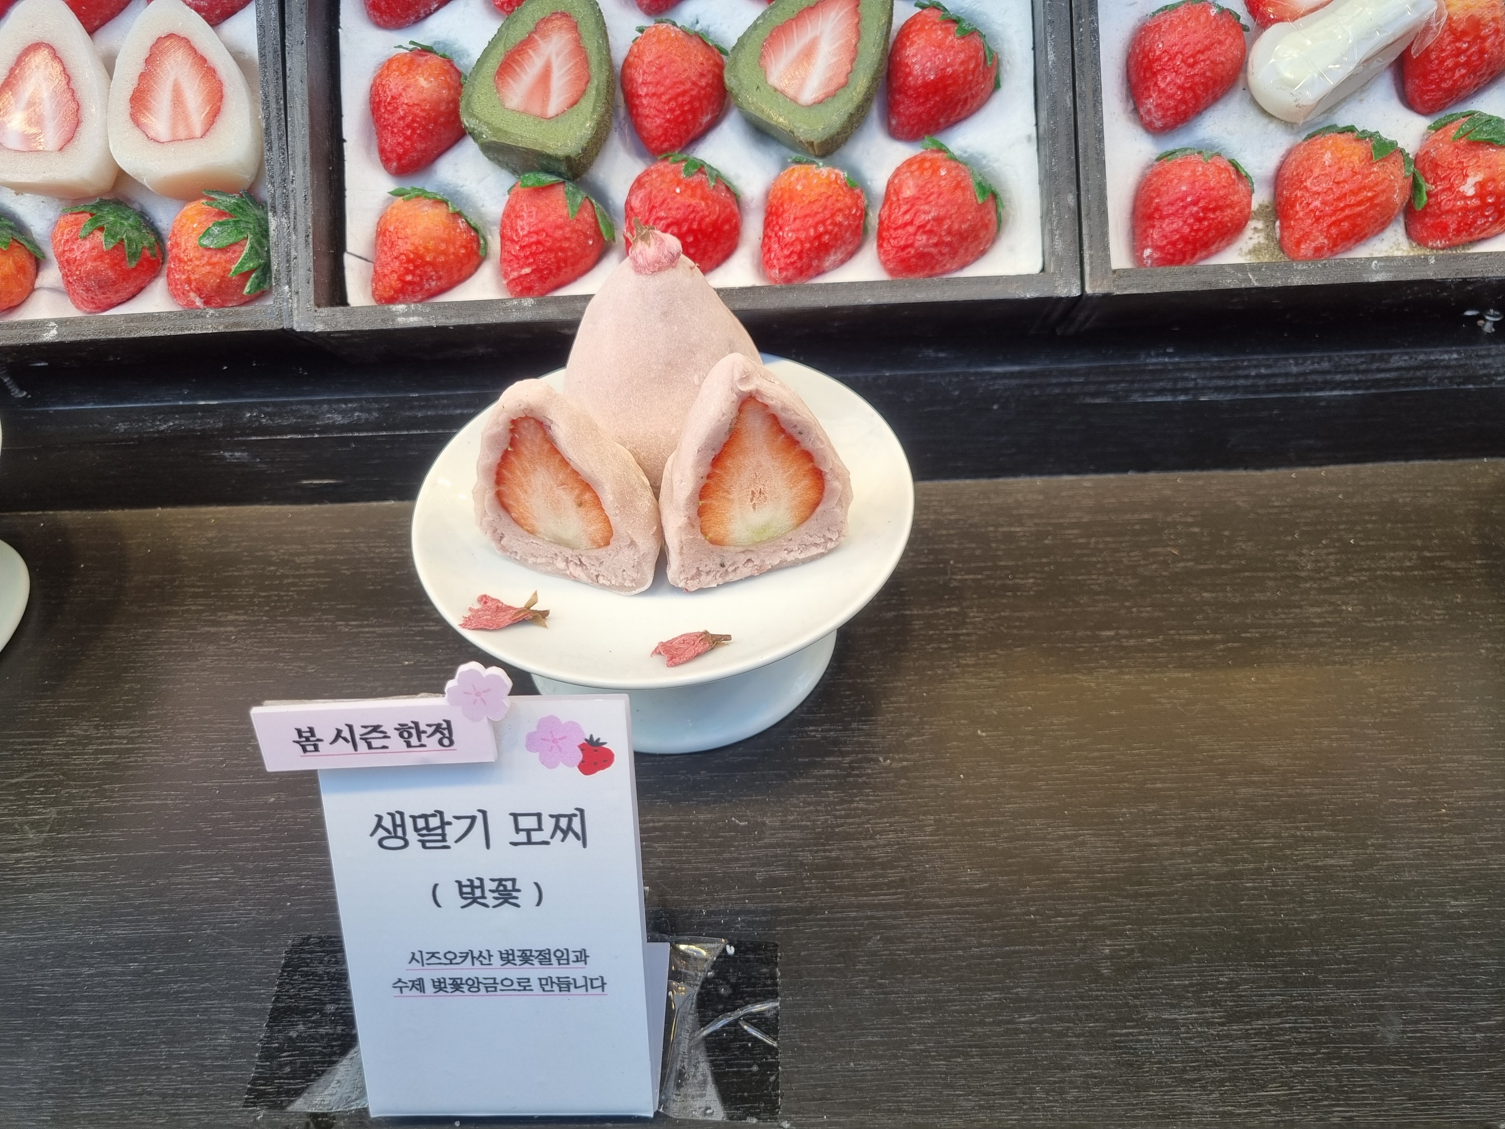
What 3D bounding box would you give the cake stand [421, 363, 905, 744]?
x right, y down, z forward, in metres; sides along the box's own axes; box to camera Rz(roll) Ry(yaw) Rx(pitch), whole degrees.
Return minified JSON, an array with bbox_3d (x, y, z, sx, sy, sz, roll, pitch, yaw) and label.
[{"bbox_3d":[-0.026,-0.002,0.371,0.154,0.064,0.154,-2,45,1],"label":"cake stand"}]

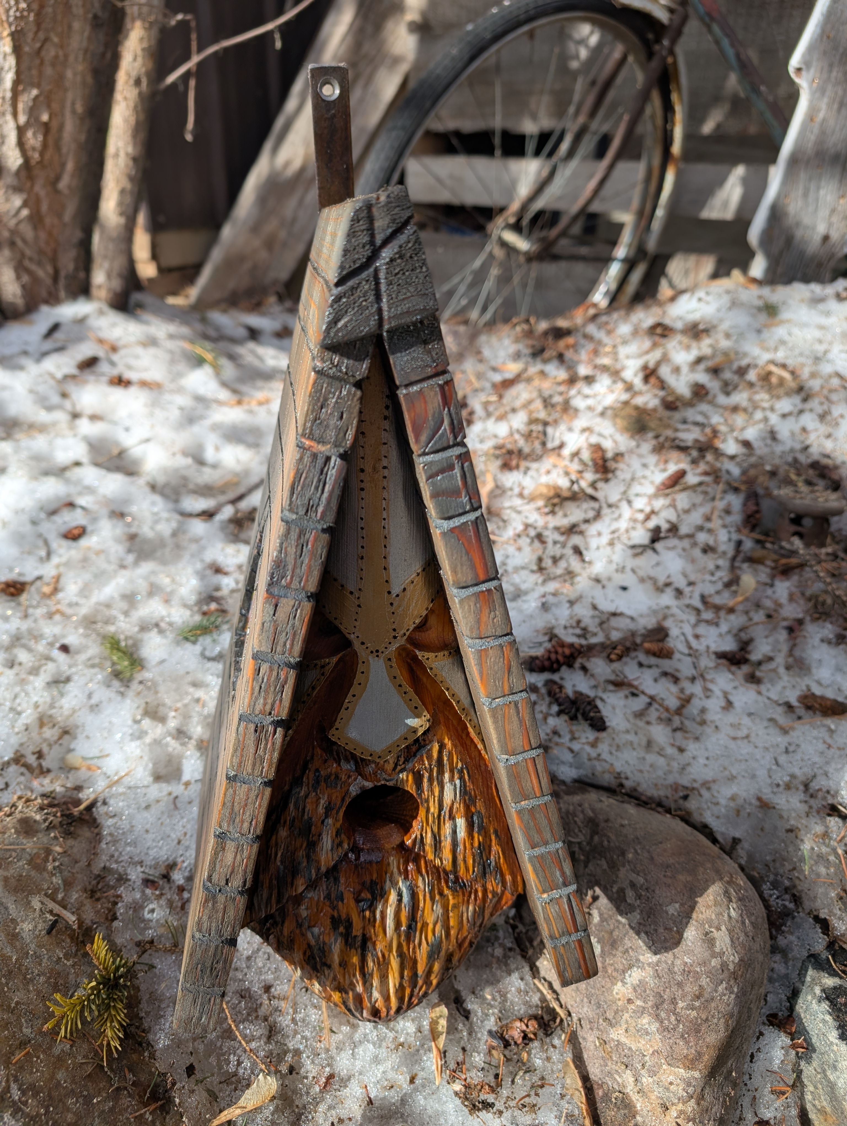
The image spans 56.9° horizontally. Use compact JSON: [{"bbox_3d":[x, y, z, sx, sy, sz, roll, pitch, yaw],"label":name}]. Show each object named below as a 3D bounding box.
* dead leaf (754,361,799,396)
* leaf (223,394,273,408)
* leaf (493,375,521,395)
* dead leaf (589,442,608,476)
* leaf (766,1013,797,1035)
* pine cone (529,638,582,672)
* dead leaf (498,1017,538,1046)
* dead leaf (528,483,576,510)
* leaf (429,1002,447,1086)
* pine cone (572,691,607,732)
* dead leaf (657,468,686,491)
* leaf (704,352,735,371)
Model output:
[{"bbox_3d":[0.444,-0.233,0.985,0.048,0.030,0.042,11,32,17],"label":"dead leaf"},{"bbox_3d":[-0.210,-0.194,0.935,0.058,0.010,0.018,-4,31,-7],"label":"leaf"},{"bbox_3d":[0.104,-0.221,0.970,0.022,0.014,0.042,24,38,33],"label":"leaf"},{"bbox_3d":[0.187,-0.112,0.840,0.016,0.015,0.055,4,34,5],"label":"dead leaf"},{"bbox_3d":[0.188,0.242,0.410,0.015,0.005,0.008,20,33,32],"label":"leaf"},{"bbox_3d":[0.086,0.060,0.510,0.040,0.019,0.021,-11,33,-19],"label":"pine cone"},{"bbox_3d":[0.048,0.237,0.395,0.019,0.007,0.011,-13,31,-25],"label":"dead leaf"},{"bbox_3d":[0.129,-0.067,0.785,0.045,0.016,0.026,10,35,13],"label":"dead leaf"},{"bbox_3d":[0.007,0.239,0.390,0.009,0.004,0.041,1,28,1],"label":"leaf"},{"bbox_3d":[0.120,0.106,0.565,0.013,0.013,0.038,-10,33,-17],"label":"pine cone"},{"bbox_3d":[0.258,-0.086,0.810,0.012,0.011,0.045,27,42,33],"label":"dead leaf"},{"bbox_3d":[0.390,-0.266,1.030,0.042,0.012,0.013,-23,38,-34],"label":"leaf"}]

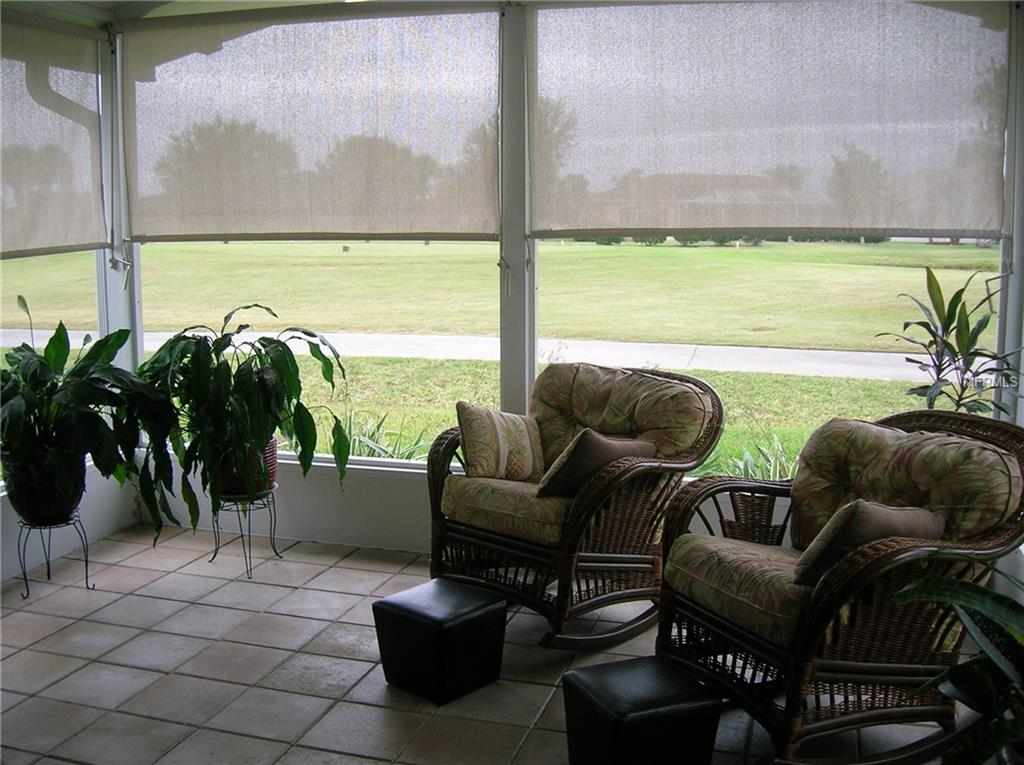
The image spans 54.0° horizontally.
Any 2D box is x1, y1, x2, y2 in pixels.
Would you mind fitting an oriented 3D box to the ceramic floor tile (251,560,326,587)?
[{"bbox_3d":[-0.990,0.837,4.376,0.295,0.010,0.295,3,7,15],"label":"ceramic floor tile"}]

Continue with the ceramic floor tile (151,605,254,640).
[{"bbox_3d":[-1.197,0.941,3.934,0.320,0.010,0.320,2,8,15],"label":"ceramic floor tile"}]

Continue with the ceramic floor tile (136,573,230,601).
[{"bbox_3d":[-1.361,0.853,4.162,0.295,0.010,0.295,3,7,15],"label":"ceramic floor tile"}]

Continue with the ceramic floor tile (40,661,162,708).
[{"bbox_3d":[-1.301,0.970,3.200,0.295,0.010,0.295,3,7,15],"label":"ceramic floor tile"}]

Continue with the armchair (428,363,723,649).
[{"bbox_3d":[0.247,0.457,3.959,0.783,0.912,0.921,8,10,41],"label":"armchair"}]

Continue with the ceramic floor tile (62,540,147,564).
[{"bbox_3d":[-1.845,0.785,4.610,0.255,0.010,0.295,3,7,15],"label":"ceramic floor tile"}]

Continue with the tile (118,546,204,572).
[{"bbox_3d":[-1.622,0.830,4.685,0.315,0.012,0.315,2,8,16],"label":"tile"}]

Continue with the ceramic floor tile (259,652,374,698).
[{"bbox_3d":[-0.666,1.007,3.444,0.320,0.010,0.320,2,8,15],"label":"ceramic floor tile"}]

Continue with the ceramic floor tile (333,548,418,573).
[{"bbox_3d":[-0.616,0.820,4.591,0.295,0.010,0.295,3,7,15],"label":"ceramic floor tile"}]

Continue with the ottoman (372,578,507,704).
[{"bbox_3d":[-0.234,0.860,3.343,0.315,0.295,0.315,6,10,39],"label":"ottoman"}]

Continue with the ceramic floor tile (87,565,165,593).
[{"bbox_3d":[-1.721,0.874,4.428,0.320,0.010,0.320,2,8,15],"label":"ceramic floor tile"}]

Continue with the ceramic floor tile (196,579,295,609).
[{"bbox_3d":[-1.102,0.897,4.201,0.315,0.012,0.315,2,8,16],"label":"ceramic floor tile"}]

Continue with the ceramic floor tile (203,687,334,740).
[{"bbox_3d":[-0.720,1.008,3.041,0.295,0.010,0.295,3,7,15],"label":"ceramic floor tile"}]

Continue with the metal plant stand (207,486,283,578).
[{"bbox_3d":[-1.242,0.671,4.595,0.320,0.340,0.320,2,8,16],"label":"metal plant stand"}]

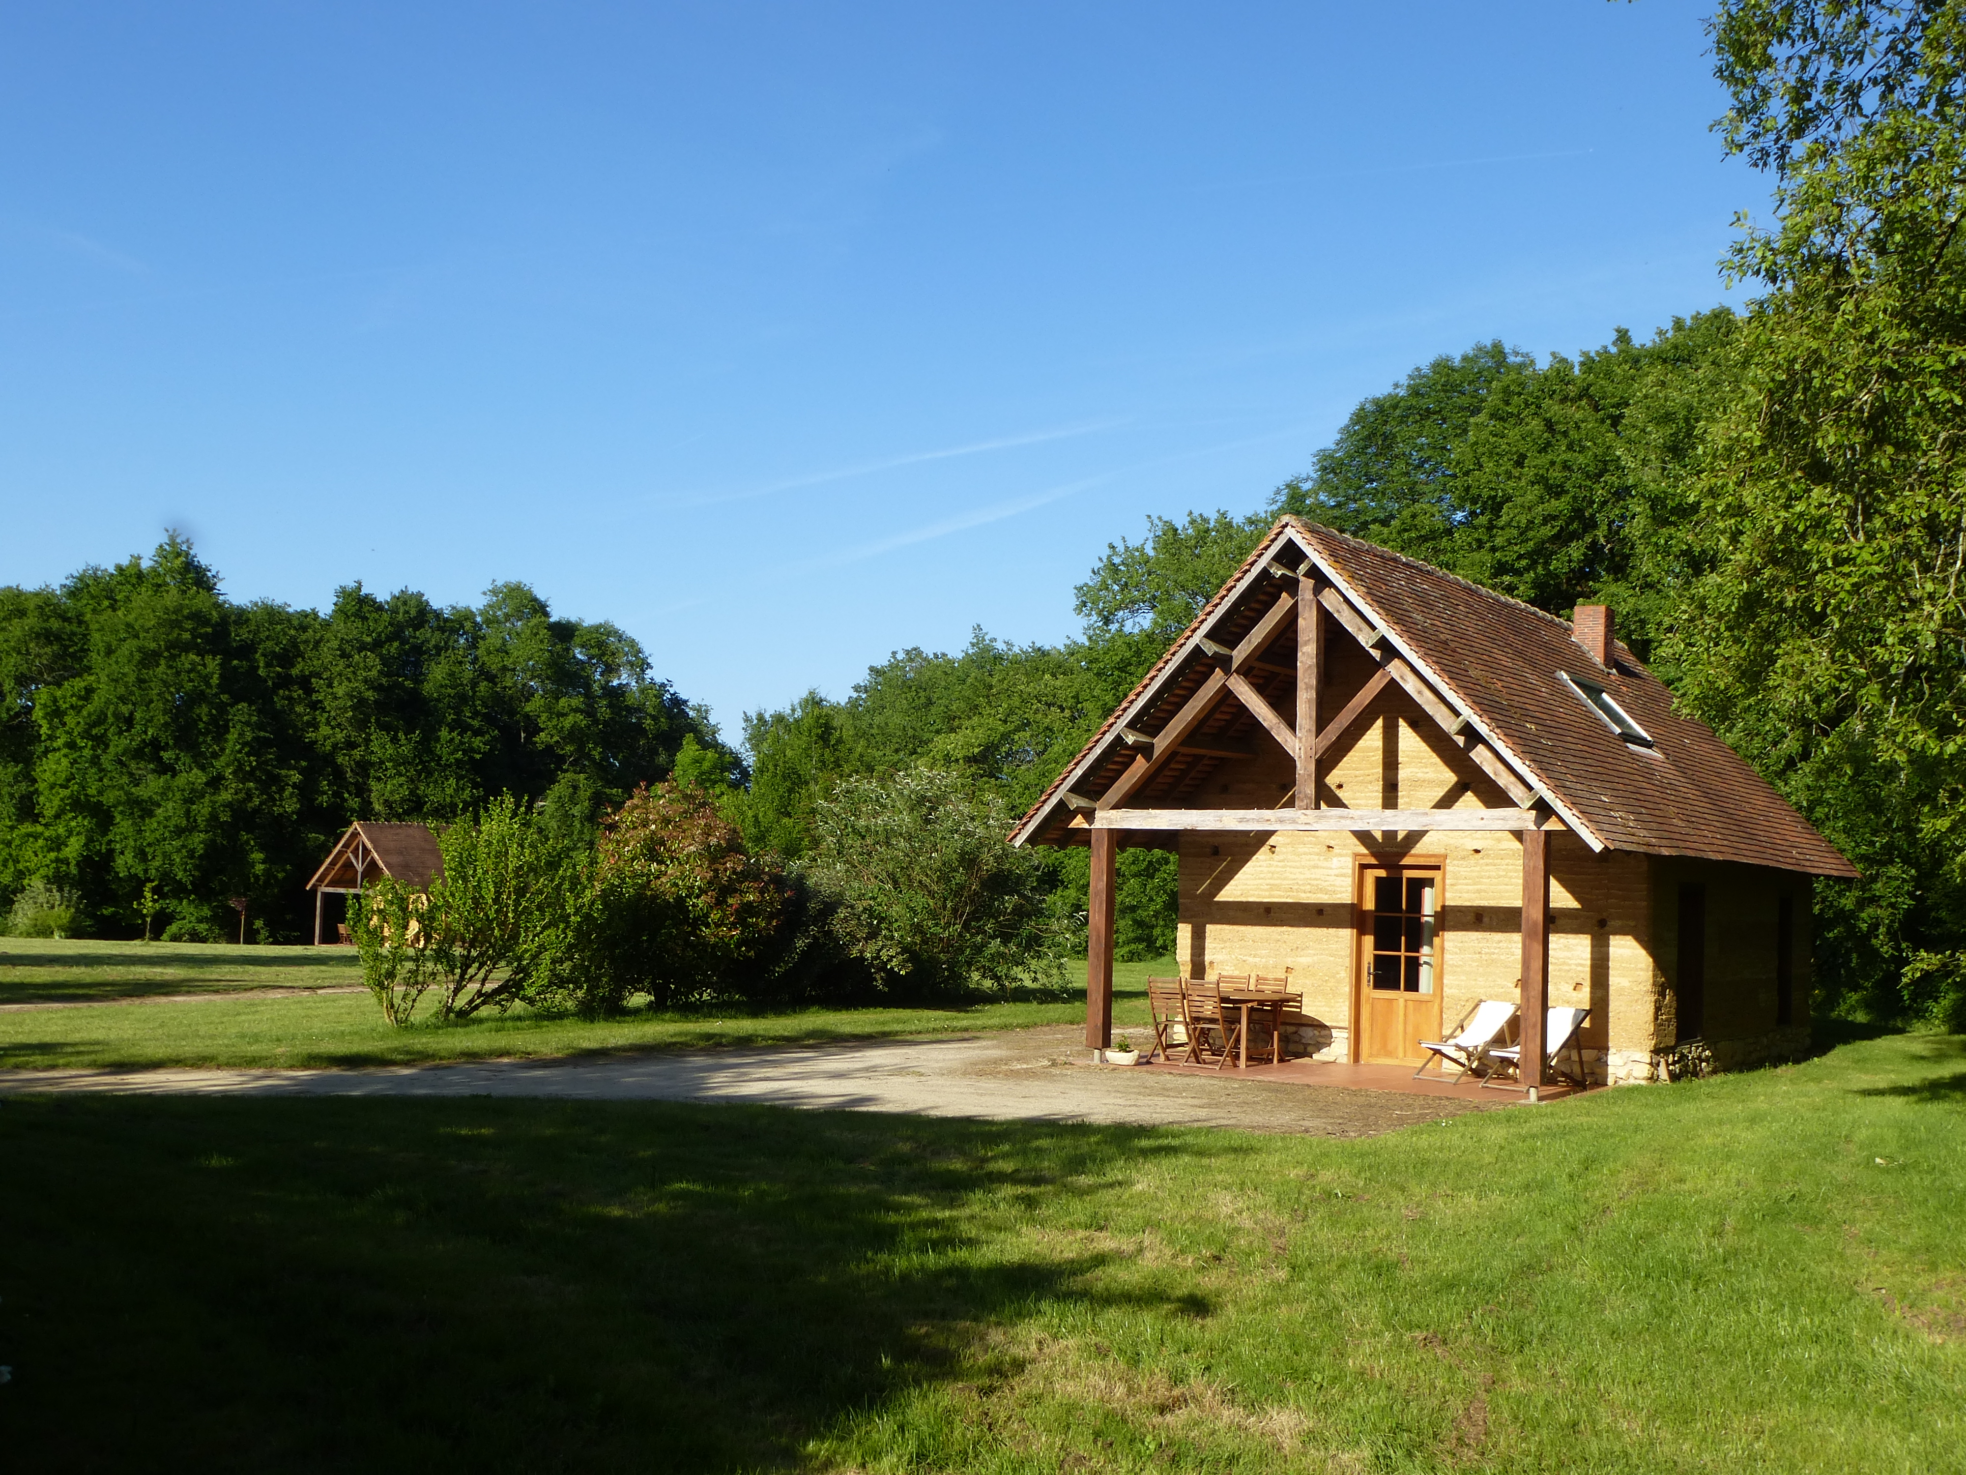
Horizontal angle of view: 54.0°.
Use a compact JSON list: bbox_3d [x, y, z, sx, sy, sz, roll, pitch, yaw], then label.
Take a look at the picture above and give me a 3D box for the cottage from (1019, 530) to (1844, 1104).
[{"bbox_3d":[5.745,0.968,22.033,6.020,5.220,10.510,-1,-5,35],"label":"cottage"}]

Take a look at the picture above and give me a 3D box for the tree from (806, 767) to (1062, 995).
[{"bbox_3d":[-0.757,2.303,30.712,4.130,3.660,3.900,2,-4,0],"label":"tree"}]

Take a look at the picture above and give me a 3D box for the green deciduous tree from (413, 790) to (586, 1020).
[{"bbox_3d":[-5.822,2.048,23.198,2.070,2.720,2.100,2,-4,0],"label":"green deciduous tree"}]

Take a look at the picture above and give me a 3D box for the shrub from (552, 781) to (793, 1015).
[{"bbox_3d":[-4.131,2.124,25.904,3.170,3.080,3.200,2,-4,0],"label":"shrub"}]

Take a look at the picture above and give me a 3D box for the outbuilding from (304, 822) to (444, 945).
[{"bbox_3d":[-23.954,6.572,85.277,5.600,5.300,10.200,-1,-5,27],"label":"outbuilding"}]

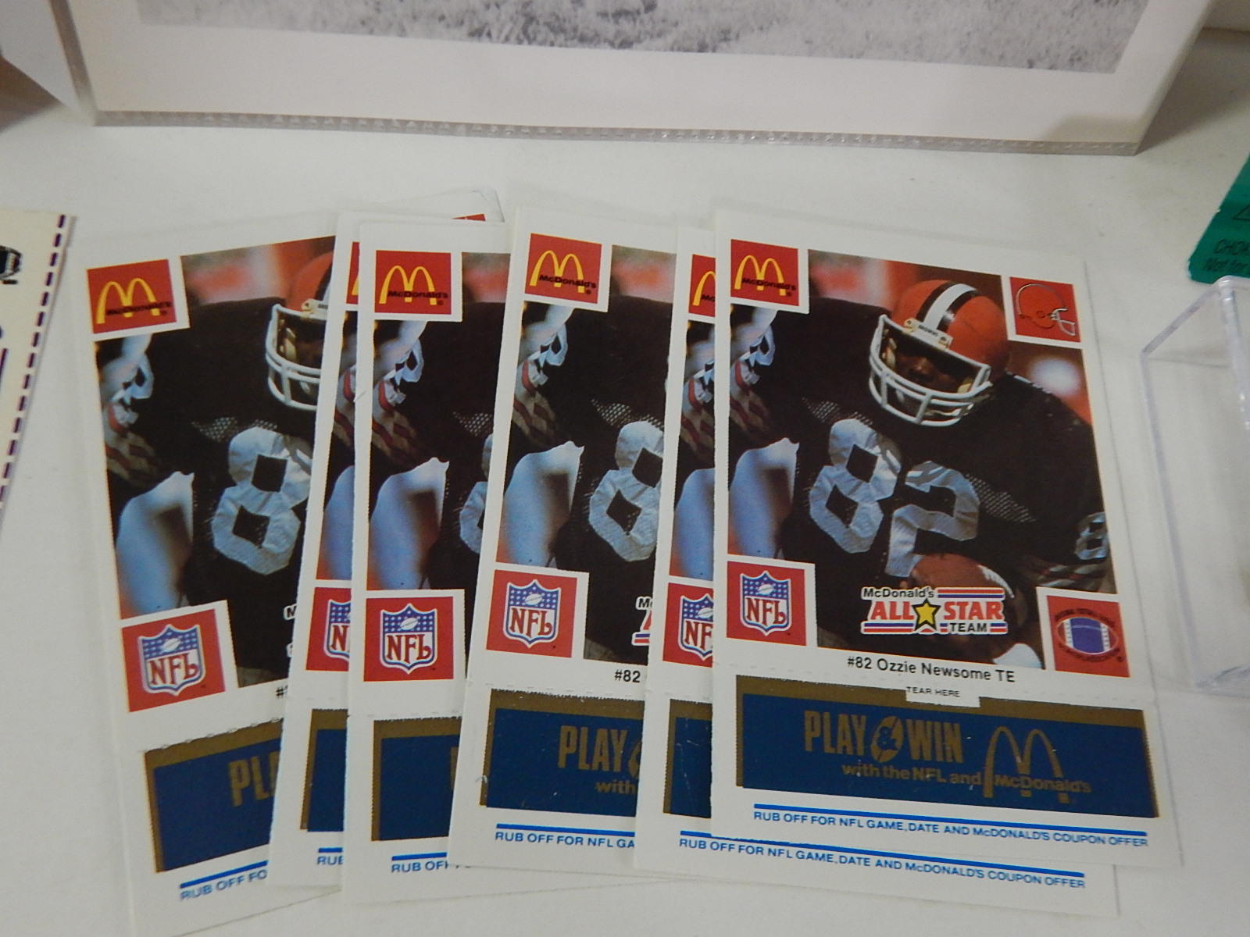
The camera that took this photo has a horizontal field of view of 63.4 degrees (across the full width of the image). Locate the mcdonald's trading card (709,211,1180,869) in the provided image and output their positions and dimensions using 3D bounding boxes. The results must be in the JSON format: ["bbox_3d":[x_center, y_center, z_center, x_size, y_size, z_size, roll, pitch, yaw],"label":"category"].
[{"bbox_3d":[0.054,0.006,0.183,0.078,0.001,0.119,6,66,-6],"label":"mcdonald's trading card"}]

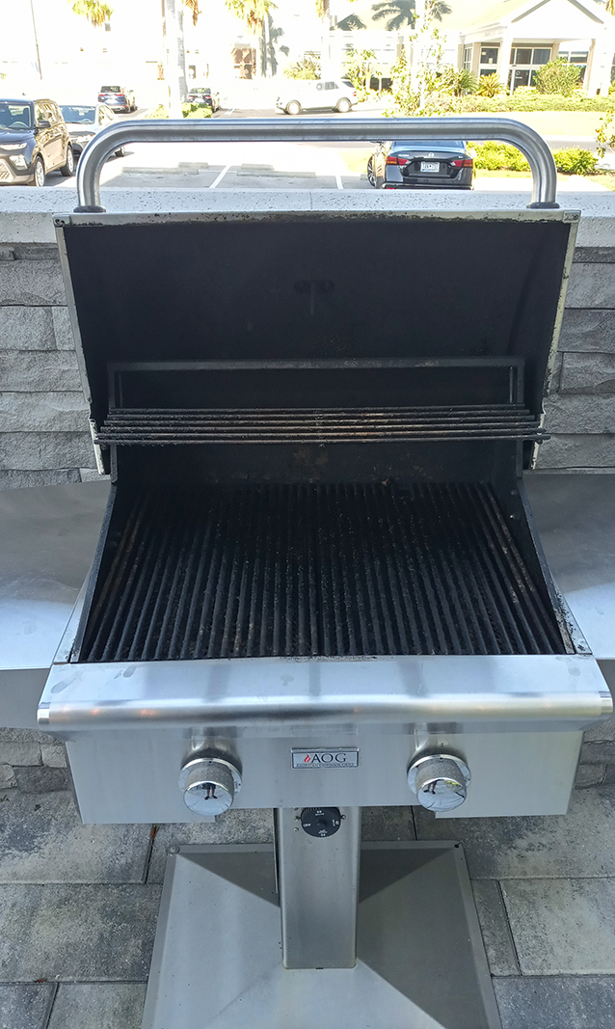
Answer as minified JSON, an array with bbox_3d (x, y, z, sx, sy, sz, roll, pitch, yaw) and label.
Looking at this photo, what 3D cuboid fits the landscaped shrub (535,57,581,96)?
[{"bbox_3d":[18.643,-32.437,62.000,3.400,2.800,3.000,0,28,-1],"label":"landscaped shrub"}]

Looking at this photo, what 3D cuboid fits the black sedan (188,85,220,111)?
[{"bbox_3d":[-7.133,-28.401,57.000,1.830,1.450,4.750,0,28,0],"label":"black sedan"}]

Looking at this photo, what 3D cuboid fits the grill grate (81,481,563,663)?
[{"bbox_3d":[0.017,0.067,1.225,0.590,0.020,0.470,0,28,-1],"label":"grill grate"}]

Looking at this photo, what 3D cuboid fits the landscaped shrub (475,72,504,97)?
[{"bbox_3d":[13.175,-30.904,60.000,2.100,1.900,2.100,0,28,-1],"label":"landscaped shrub"}]

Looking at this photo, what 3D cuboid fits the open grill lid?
[{"bbox_3d":[0.014,-0.266,1.208,0.640,0.370,0.230,0,32,-1],"label":"open grill lid"}]

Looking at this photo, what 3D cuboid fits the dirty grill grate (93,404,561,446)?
[{"bbox_3d":[0.019,-0.126,1.147,0.600,0.018,0.135,0,28,-1],"label":"dirty grill grate"}]

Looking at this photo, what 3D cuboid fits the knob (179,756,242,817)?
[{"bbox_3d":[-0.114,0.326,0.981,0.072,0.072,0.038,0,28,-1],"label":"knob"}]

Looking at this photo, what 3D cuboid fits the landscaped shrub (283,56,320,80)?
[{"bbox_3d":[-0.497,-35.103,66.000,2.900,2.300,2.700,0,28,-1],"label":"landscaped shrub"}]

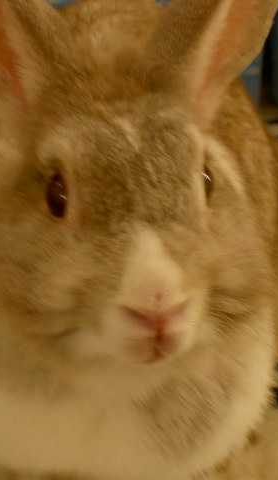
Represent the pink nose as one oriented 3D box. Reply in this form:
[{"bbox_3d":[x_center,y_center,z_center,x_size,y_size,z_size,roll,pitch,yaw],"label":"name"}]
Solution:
[{"bbox_3d":[0.005,0.025,0.725,0.021,0.011,0.010,1,30,-9],"label":"pink nose"}]

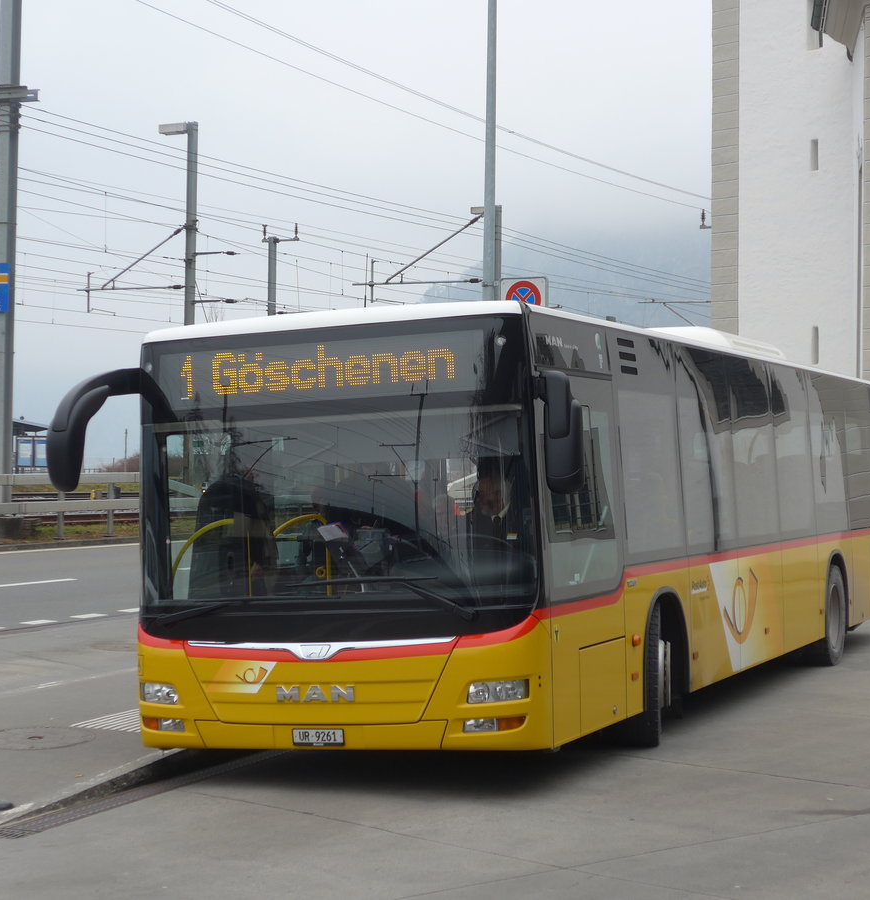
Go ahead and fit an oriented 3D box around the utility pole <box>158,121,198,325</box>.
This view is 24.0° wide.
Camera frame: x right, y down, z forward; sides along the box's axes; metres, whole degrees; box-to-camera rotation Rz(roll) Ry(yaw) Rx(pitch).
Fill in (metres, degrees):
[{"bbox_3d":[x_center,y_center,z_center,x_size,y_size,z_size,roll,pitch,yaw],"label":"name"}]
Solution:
[{"bbox_3d":[-7.275,-3.832,57.272,1.300,10.646,0.300,0,-1,23],"label":"utility pole"}]

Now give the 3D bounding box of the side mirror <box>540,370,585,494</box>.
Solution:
[{"bbox_3d":[0.682,-0.094,10.923,0.260,0.663,0.220,-3,-2,22],"label":"side mirror"}]

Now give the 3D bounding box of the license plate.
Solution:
[{"bbox_3d":[-0.639,1.581,11.241,0.310,0.092,0.022,-3,-2,22],"label":"license plate"}]

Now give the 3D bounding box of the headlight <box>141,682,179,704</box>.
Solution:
[{"bbox_3d":[-1.584,1.397,11.727,0.315,0.134,0.140,-3,-2,22],"label":"headlight"}]

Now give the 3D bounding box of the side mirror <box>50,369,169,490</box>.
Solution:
[{"bbox_3d":[-1.871,-0.139,11.623,0.630,0.700,0.430,-3,-2,22],"label":"side mirror"}]

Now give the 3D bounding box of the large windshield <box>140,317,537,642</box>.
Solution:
[{"bbox_3d":[-0.645,0.192,11.450,2.420,1.743,0.340,-3,-2,22],"label":"large windshield"}]

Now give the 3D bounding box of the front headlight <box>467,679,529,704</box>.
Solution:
[{"bbox_3d":[0.332,1.296,10.964,0.315,0.134,0.140,-3,-2,22],"label":"front headlight"}]

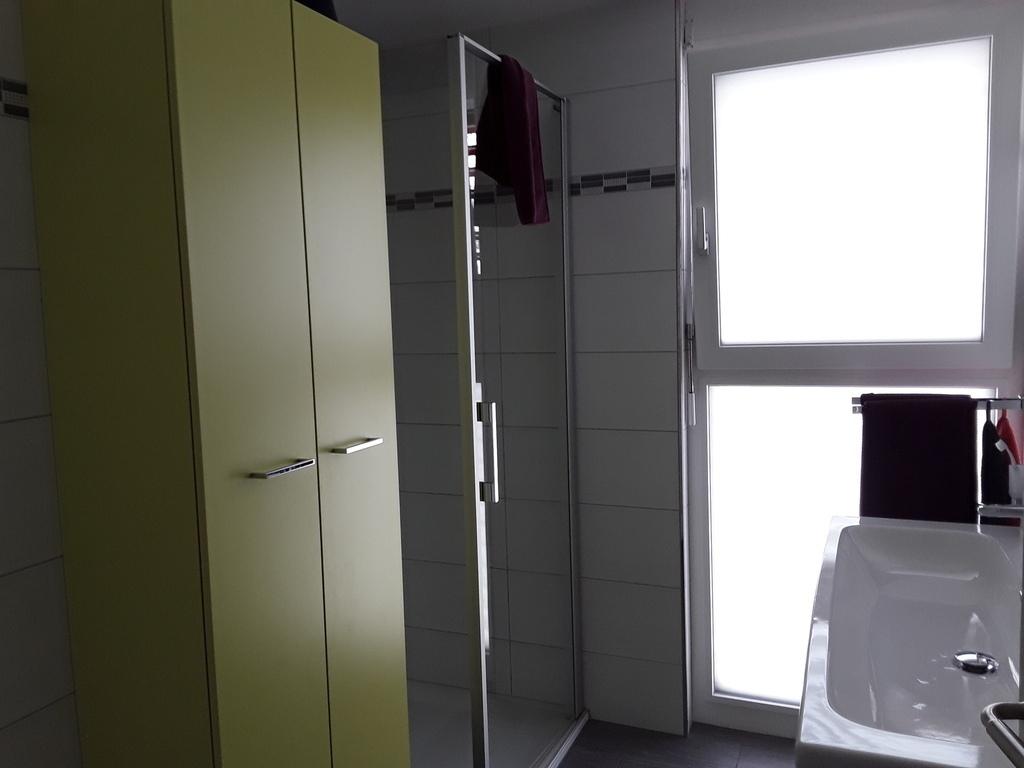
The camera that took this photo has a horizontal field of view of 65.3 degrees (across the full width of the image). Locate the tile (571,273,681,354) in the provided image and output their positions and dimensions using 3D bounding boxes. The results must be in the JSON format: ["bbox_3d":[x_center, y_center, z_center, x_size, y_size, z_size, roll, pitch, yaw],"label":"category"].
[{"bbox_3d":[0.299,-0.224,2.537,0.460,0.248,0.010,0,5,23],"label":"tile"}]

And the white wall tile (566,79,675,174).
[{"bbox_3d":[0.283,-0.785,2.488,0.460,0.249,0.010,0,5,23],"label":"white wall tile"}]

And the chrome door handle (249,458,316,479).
[{"bbox_3d":[-0.418,0.155,1.460,0.034,0.011,0.139,0,5,23],"label":"chrome door handle"}]

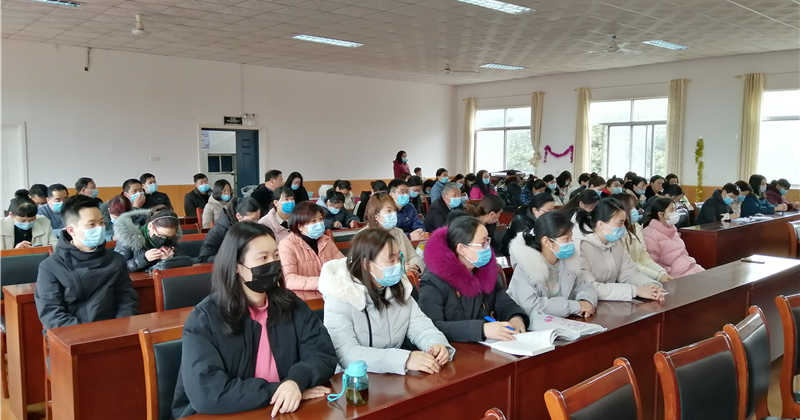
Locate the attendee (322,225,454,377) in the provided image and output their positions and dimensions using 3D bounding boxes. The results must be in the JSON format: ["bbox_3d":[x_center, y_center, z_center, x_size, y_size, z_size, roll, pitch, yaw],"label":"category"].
[{"bbox_3d":[-0.083,0.718,2.429,0.640,1.230,0.500,5,7,44],"label":"attendee"}]

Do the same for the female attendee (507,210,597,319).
[{"bbox_3d":[0.786,0.646,3.180,0.500,1.240,0.650,-5,7,-42],"label":"female attendee"}]

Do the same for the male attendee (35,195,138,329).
[{"bbox_3d":[-1.593,0.615,3.102,0.720,1.340,0.580,5,8,40],"label":"male attendee"}]

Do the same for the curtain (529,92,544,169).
[{"bbox_3d":[3.336,-1.935,14.623,0.150,1.800,0.380,-5,8,-41],"label":"curtain"}]

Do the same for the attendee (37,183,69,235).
[{"bbox_3d":[-2.912,0.435,5.076,0.740,1.290,0.530,5,8,42],"label":"attendee"}]

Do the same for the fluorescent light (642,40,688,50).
[{"bbox_3d":[4.420,-2.702,9.906,1.200,0.090,0.290,-5,8,-41],"label":"fluorescent light"}]

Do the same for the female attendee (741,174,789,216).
[{"bbox_3d":[5.120,0.137,8.507,0.740,1.250,0.520,6,8,43],"label":"female attendee"}]

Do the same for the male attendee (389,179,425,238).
[{"bbox_3d":[0.033,0.353,6.044,0.740,1.280,0.520,6,8,43],"label":"male attendee"}]

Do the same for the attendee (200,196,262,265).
[{"bbox_3d":[-1.236,0.513,4.590,0.780,1.215,0.520,5,7,37],"label":"attendee"}]

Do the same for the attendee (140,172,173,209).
[{"bbox_3d":[-2.984,0.192,7.329,0.520,1.280,0.750,-5,8,-41],"label":"attendee"}]

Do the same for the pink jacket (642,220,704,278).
[{"bbox_3d":[1.877,0.400,4.278,0.550,0.680,0.480,5,8,41],"label":"pink jacket"}]

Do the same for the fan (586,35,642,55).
[{"bbox_3d":[3.347,-2.577,9.392,1.120,0.330,1.120,-5,8,-41],"label":"fan"}]

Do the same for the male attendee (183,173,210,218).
[{"bbox_3d":[-2.530,0.164,7.721,0.520,1.260,0.750,-5,8,-41],"label":"male attendee"}]

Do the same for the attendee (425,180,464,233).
[{"bbox_3d":[0.437,0.353,6.174,0.520,1.280,0.680,-5,7,-42],"label":"attendee"}]

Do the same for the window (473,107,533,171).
[{"bbox_3d":[2.616,-1.731,15.231,0.120,1.740,1.894,-5,8,-41],"label":"window"}]

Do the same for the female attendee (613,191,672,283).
[{"bbox_3d":[1.607,0.559,3.982,0.480,1.270,0.700,-5,7,-42],"label":"female attendee"}]

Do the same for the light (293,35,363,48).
[{"bbox_3d":[-1.142,-2.714,9.712,1.230,0.090,0.290,-5,8,-41],"label":"light"}]

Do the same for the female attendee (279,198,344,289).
[{"bbox_3d":[-0.500,0.579,3.787,0.520,1.255,0.750,-5,8,-44],"label":"female attendee"}]

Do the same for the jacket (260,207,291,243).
[{"bbox_3d":[-1.018,0.308,5.034,0.480,0.630,0.460,-5,7,-42],"label":"jacket"}]

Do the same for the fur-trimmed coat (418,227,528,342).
[{"bbox_3d":[0.346,0.479,2.916,0.560,0.750,0.550,5,8,41],"label":"fur-trimmed coat"}]

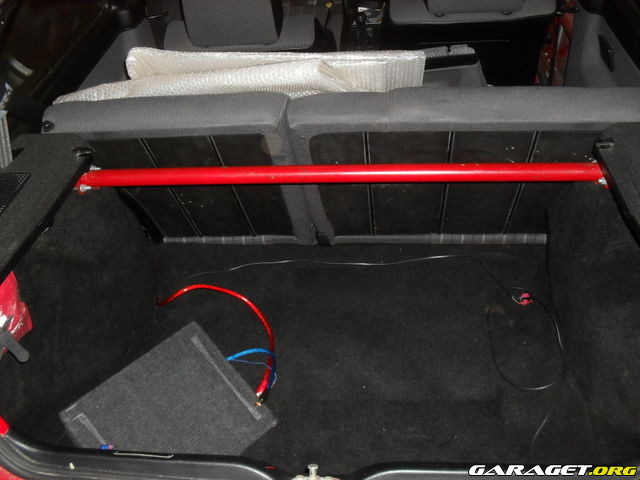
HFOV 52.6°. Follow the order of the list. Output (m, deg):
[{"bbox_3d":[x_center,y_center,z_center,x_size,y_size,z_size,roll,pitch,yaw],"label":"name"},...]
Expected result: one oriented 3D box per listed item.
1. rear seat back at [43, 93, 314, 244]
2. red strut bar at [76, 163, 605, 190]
[{"bbox_3d":[-0.272,-0.164,1.499,0.510,0.525,0.130,0,63,7],"label":"rear seat back"},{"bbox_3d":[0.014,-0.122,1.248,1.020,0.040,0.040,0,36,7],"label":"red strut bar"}]

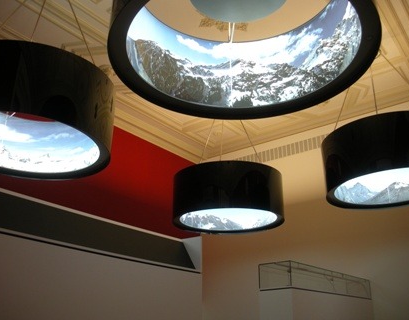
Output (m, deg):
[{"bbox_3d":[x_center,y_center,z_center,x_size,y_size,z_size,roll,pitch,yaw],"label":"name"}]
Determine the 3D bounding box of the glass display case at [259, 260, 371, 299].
[{"bbox_3d":[1.133,1.209,4.311,0.306,0.213,1.653,-19,-29,37],"label":"glass display case"}]

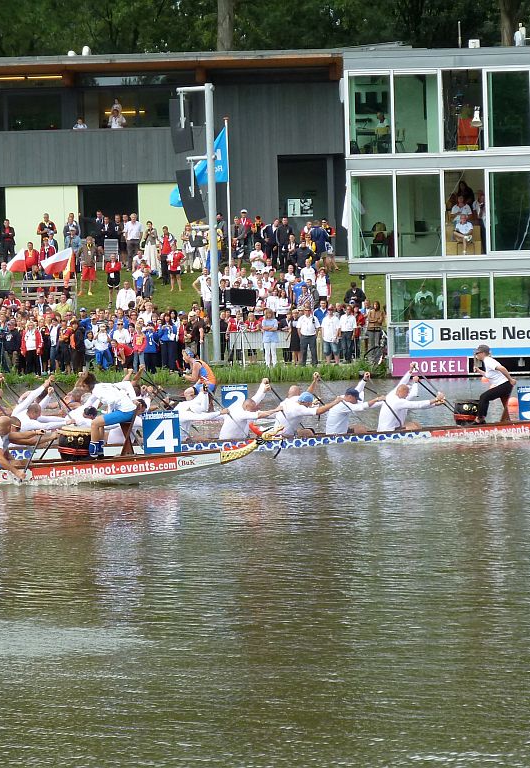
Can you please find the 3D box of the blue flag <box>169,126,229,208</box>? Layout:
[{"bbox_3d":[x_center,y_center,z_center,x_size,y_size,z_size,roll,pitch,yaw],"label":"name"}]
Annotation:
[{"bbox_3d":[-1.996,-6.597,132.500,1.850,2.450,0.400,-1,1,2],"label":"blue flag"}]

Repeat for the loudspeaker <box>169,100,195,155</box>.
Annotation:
[{"bbox_3d":[-2.472,-7.668,129.500,0.600,1.600,0.500,-1,1,23],"label":"loudspeaker"}]

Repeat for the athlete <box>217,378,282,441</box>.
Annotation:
[{"bbox_3d":[-0.239,0.501,67.000,1.000,1.180,0.620,-1,1,2],"label":"athlete"}]

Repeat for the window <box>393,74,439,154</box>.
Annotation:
[{"bbox_3d":[4.419,-7.861,126.836,1.290,2.300,0.100,-1,1,2],"label":"window"}]

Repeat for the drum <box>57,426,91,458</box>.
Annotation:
[{"bbox_3d":[-2.303,0.725,53.400,0.470,0.450,0.470,-1,1,2],"label":"drum"}]

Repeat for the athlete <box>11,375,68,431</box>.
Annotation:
[{"bbox_3d":[-3.459,0.485,67.000,0.950,1.200,0.620,-1,1,2],"label":"athlete"}]

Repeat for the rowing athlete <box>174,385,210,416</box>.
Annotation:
[{"bbox_3d":[-1.065,0.491,65.700,0.920,1.000,0.550,-2,1,0],"label":"rowing athlete"}]

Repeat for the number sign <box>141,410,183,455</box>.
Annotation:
[{"bbox_3d":[-1.260,0.597,53.300,0.455,0.515,0.030,-1,1,2],"label":"number sign"}]

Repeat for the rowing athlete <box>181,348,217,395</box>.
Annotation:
[{"bbox_3d":[-1.182,-0.081,78.500,0.680,1.180,0.500,-2,1,0],"label":"rowing athlete"}]

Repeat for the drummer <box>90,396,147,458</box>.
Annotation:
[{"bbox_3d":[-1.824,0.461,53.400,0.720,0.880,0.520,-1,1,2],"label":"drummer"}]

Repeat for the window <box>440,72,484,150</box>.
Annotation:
[{"bbox_3d":[5.909,-8.153,130.100,1.250,2.400,0.100,-2,1,4],"label":"window"}]

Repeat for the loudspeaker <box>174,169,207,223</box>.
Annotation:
[{"bbox_3d":[-2.205,-5.670,131.000,0.580,1.550,0.600,-15,1,0],"label":"loudspeaker"}]

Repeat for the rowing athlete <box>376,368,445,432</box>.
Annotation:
[{"bbox_3d":[2.289,0.322,68.400,1.080,1.100,0.600,-2,1,-1],"label":"rowing athlete"}]

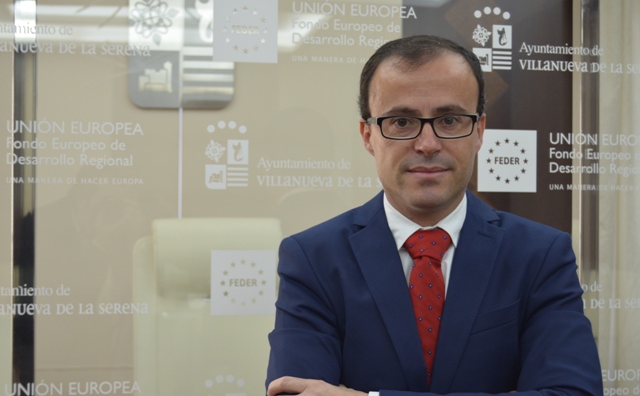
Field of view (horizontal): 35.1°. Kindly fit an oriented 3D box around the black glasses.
[{"bbox_3d":[0.146,-0.094,1.415,0.146,0.041,0.138,-1,2,2],"label":"black glasses"}]

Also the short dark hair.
[{"bbox_3d":[0.150,-0.154,1.475,0.180,0.165,0.188,-1,2,2],"label":"short dark hair"}]

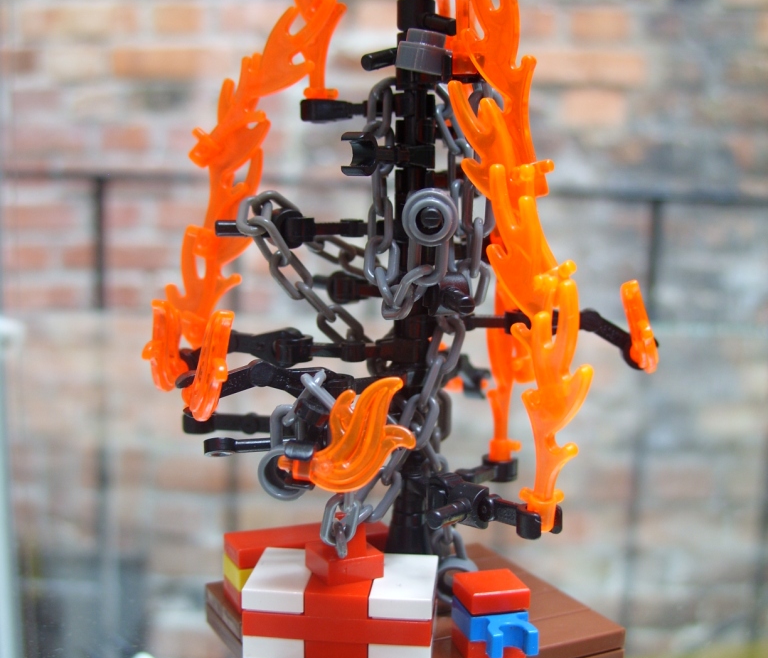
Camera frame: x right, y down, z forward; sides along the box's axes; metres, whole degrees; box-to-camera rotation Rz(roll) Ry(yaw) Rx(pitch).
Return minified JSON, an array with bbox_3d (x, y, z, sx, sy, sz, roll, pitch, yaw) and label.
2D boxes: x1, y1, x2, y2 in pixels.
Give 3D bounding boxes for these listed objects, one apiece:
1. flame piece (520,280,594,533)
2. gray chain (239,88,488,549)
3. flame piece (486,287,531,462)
[{"bbox_3d":[0.022,0.009,0.142,0.010,0.033,0.005,1,8,0],"label":"flame piece"},{"bbox_3d":[-0.002,-0.004,0.160,0.036,0.063,0.034,1,8,0],"label":"gray chain"},{"bbox_3d":[0.019,0.007,0.178,0.009,0.032,0.005,7,10,36],"label":"flame piece"}]

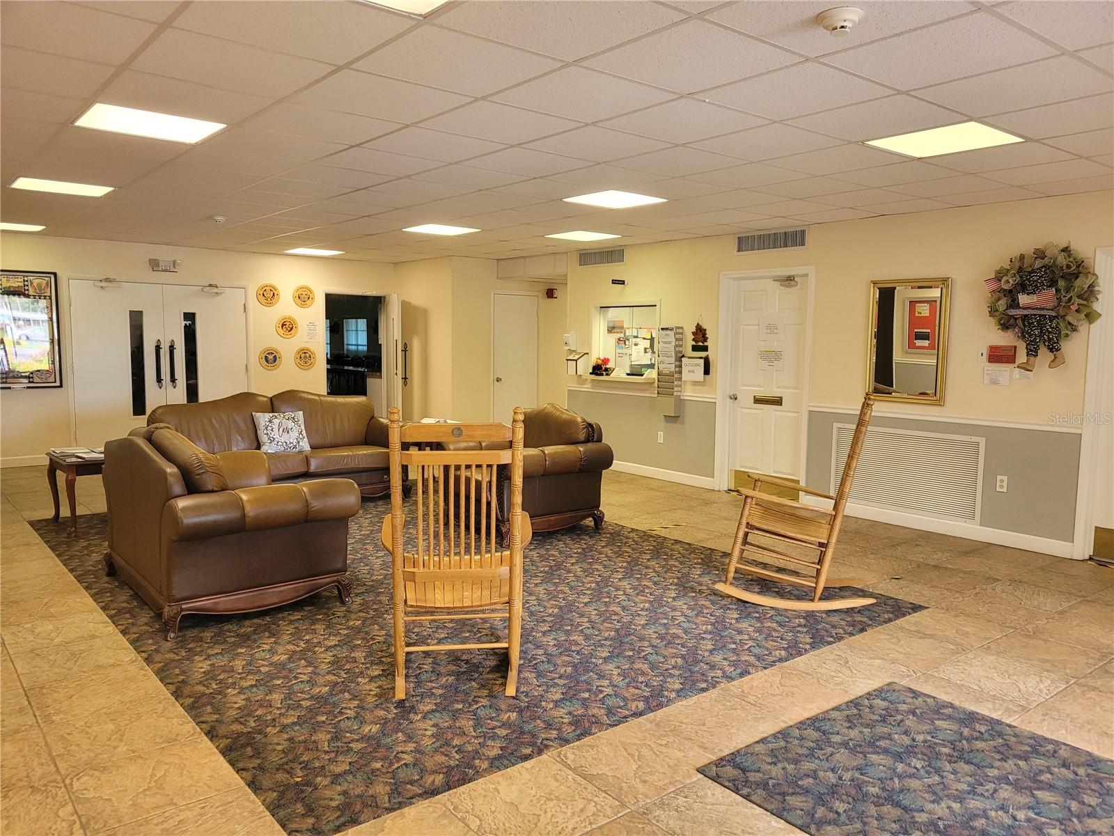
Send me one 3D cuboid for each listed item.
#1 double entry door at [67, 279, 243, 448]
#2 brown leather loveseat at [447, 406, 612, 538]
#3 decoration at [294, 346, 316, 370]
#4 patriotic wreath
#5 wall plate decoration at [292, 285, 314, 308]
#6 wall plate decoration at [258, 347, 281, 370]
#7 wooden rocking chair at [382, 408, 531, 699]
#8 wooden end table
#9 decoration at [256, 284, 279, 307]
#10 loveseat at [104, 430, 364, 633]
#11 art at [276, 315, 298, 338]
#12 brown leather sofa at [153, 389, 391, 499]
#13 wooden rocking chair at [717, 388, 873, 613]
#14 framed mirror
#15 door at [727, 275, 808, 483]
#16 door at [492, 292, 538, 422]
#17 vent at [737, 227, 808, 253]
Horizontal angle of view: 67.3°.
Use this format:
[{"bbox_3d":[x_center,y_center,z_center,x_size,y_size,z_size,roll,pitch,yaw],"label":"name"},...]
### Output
[{"bbox_3d":[-4.580,-0.549,9.764,1.879,2.020,0.060,-3,7,-38],"label":"double entry door"},{"bbox_3d":[-0.249,0.373,6.308,0.980,0.944,0.970,-4,7,-39],"label":"brown leather loveseat"},{"bbox_3d":[-3.253,-0.765,10.821,0.293,0.293,0.025,-4,7,-40],"label":"decoration"},{"bbox_3d":[3.307,-0.852,5.747,0.180,0.663,0.754,-3,7,-38],"label":"patriotic wreath"},{"bbox_3d":[-3.246,-1.554,10.743,0.293,0.293,0.025,-4,7,-40],"label":"wall plate decoration"},{"bbox_3d":[-3.589,-0.742,10.487,0.296,0.296,0.030,-3,7,-38],"label":"wall plate decoration"},{"bbox_3d":[-0.426,0.512,3.608,0.623,1.176,0.844,0,5,-5],"label":"wooden rocking chair"},{"bbox_3d":[-3.426,0.533,6.235,0.543,0.553,0.663,-3,7,-38],"label":"wooden end table"},{"bbox_3d":[-3.603,-1.529,10.447,0.293,0.293,0.025,-4,7,-40],"label":"decoration"},{"bbox_3d":[-1.872,0.498,4.710,0.985,0.955,1.578,-3,7,-38],"label":"loveseat"},{"bbox_3d":[-3.429,-1.149,10.632,0.293,0.293,0.025,-4,7,-40],"label":"art"},{"bbox_3d":[-2.379,0.257,7.221,2.081,0.939,1.000,-4,7,-39],"label":"brown leather sofa"},{"bbox_3d":[1.347,0.430,4.661,0.848,1.180,0.646,3,6,19],"label":"wooden rocking chair"},{"bbox_3d":[2.713,-0.589,6.487,0.040,0.954,0.648,-3,7,-38],"label":"framed mirror"},{"bbox_3d":[1.973,-0.272,7.725,0.050,2.040,0.824,-3,7,-38],"label":"door"},{"bbox_3d":[-0.572,-0.636,11.203,0.774,2.030,0.050,-3,7,-38],"label":"door"},{"bbox_3d":[1.919,-1.600,7.580,0.040,0.180,0.794,-3,7,-38],"label":"vent"}]

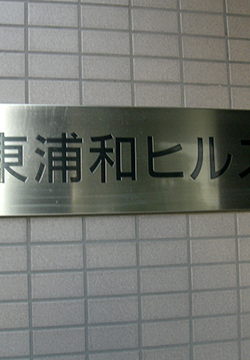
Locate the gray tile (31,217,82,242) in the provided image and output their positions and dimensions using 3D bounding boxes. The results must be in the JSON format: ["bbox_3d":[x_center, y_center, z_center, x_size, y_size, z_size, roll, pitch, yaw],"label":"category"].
[{"bbox_3d":[-0.124,0.089,0.953,0.095,0.045,0.008,0,-5,-13],"label":"gray tile"}]

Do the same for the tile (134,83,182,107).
[{"bbox_3d":[0.064,-0.163,1.023,0.095,0.045,0.008,0,-5,-13],"label":"tile"}]

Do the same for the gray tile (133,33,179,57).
[{"bbox_3d":[0.059,-0.262,1.030,0.095,0.045,0.010,-1,-5,-14],"label":"gray tile"}]

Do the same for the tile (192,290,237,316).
[{"bbox_3d":[0.170,0.234,1.013,0.095,0.045,0.010,-1,-5,-14],"label":"tile"}]

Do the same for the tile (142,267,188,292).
[{"bbox_3d":[0.074,0.187,0.993,0.095,0.045,0.009,-1,-5,-13],"label":"tile"}]

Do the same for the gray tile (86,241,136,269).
[{"bbox_3d":[-0.025,0.138,0.973,0.095,0.045,0.008,0,-5,-13],"label":"gray tile"}]

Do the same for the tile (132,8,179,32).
[{"bbox_3d":[0.058,-0.310,1.031,0.095,0.045,0.009,-1,-5,-13],"label":"tile"}]

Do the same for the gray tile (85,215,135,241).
[{"bbox_3d":[-0.027,0.088,0.975,0.095,0.045,0.009,-1,-5,-13],"label":"gray tile"}]

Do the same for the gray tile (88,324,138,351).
[{"bbox_3d":[-0.024,0.287,0.963,0.095,0.045,0.009,-1,-5,-13],"label":"gray tile"}]

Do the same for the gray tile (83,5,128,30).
[{"bbox_3d":[-0.038,-0.309,1.008,0.095,0.045,0.009,-1,-5,-13],"label":"gray tile"}]

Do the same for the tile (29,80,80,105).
[{"bbox_3d":[-0.132,-0.162,0.974,0.095,0.045,0.009,-1,-5,-13],"label":"tile"}]

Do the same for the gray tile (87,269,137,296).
[{"bbox_3d":[-0.023,0.188,0.968,0.095,0.045,0.008,0,-5,-13],"label":"gray tile"}]

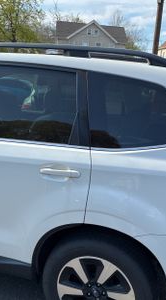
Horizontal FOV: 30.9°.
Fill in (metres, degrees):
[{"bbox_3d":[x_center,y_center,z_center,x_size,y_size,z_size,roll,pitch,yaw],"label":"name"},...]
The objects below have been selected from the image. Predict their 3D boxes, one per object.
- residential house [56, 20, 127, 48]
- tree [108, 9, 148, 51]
[{"bbox_3d":[0.737,-19.051,56.523,12.200,8.900,9.300,0,16,-9],"label":"residential house"},{"bbox_3d":[9.455,-21.982,62.231,7.200,12.300,7.000,3,16,0],"label":"tree"}]

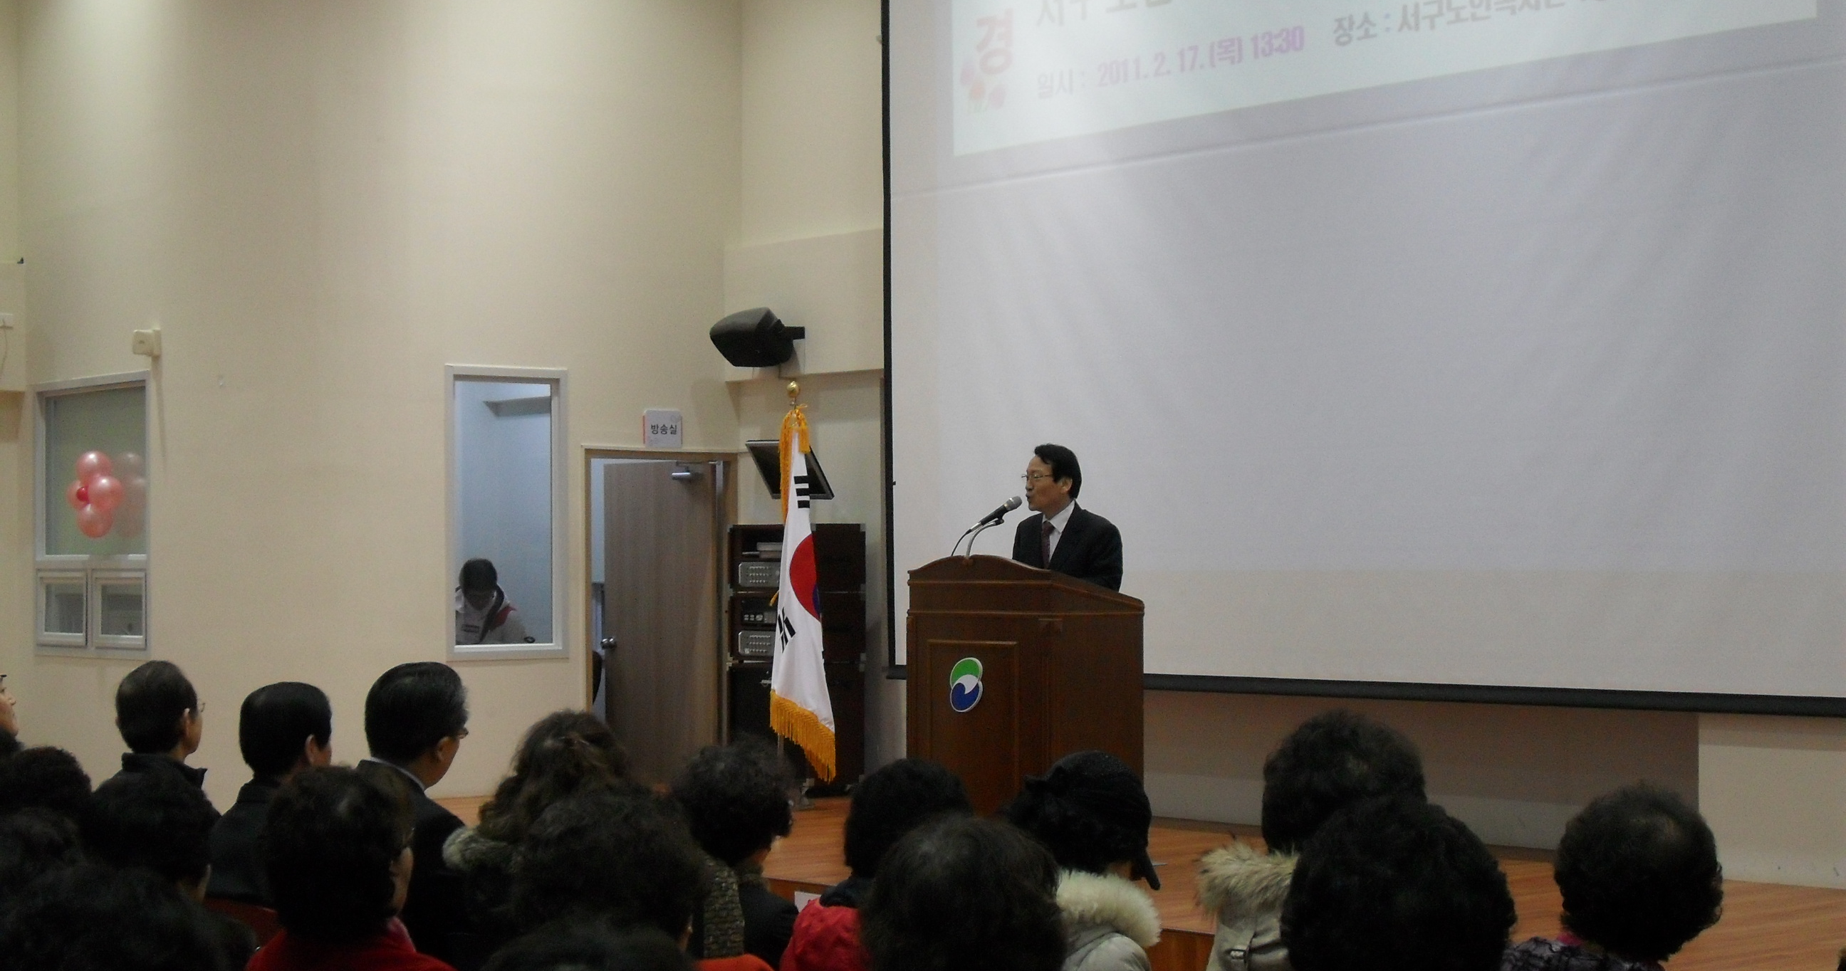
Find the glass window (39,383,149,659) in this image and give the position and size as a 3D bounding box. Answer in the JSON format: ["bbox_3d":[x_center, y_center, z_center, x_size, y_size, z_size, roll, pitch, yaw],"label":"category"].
[{"bbox_3d":[-4.532,0.176,17.538,0.120,1.536,1.506,1,-2,-38],"label":"glass window"}]

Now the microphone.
[{"bbox_3d":[0.290,0.105,12.020,0.180,0.055,0.052,-31,12,-24],"label":"microphone"}]

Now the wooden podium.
[{"bbox_3d":[0.374,0.887,12.058,0.445,1.249,0.837,1,-2,-40],"label":"wooden podium"}]

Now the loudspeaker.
[{"bbox_3d":[-0.916,-0.786,17.087,0.360,0.245,0.210,-2,43,47],"label":"loudspeaker"}]

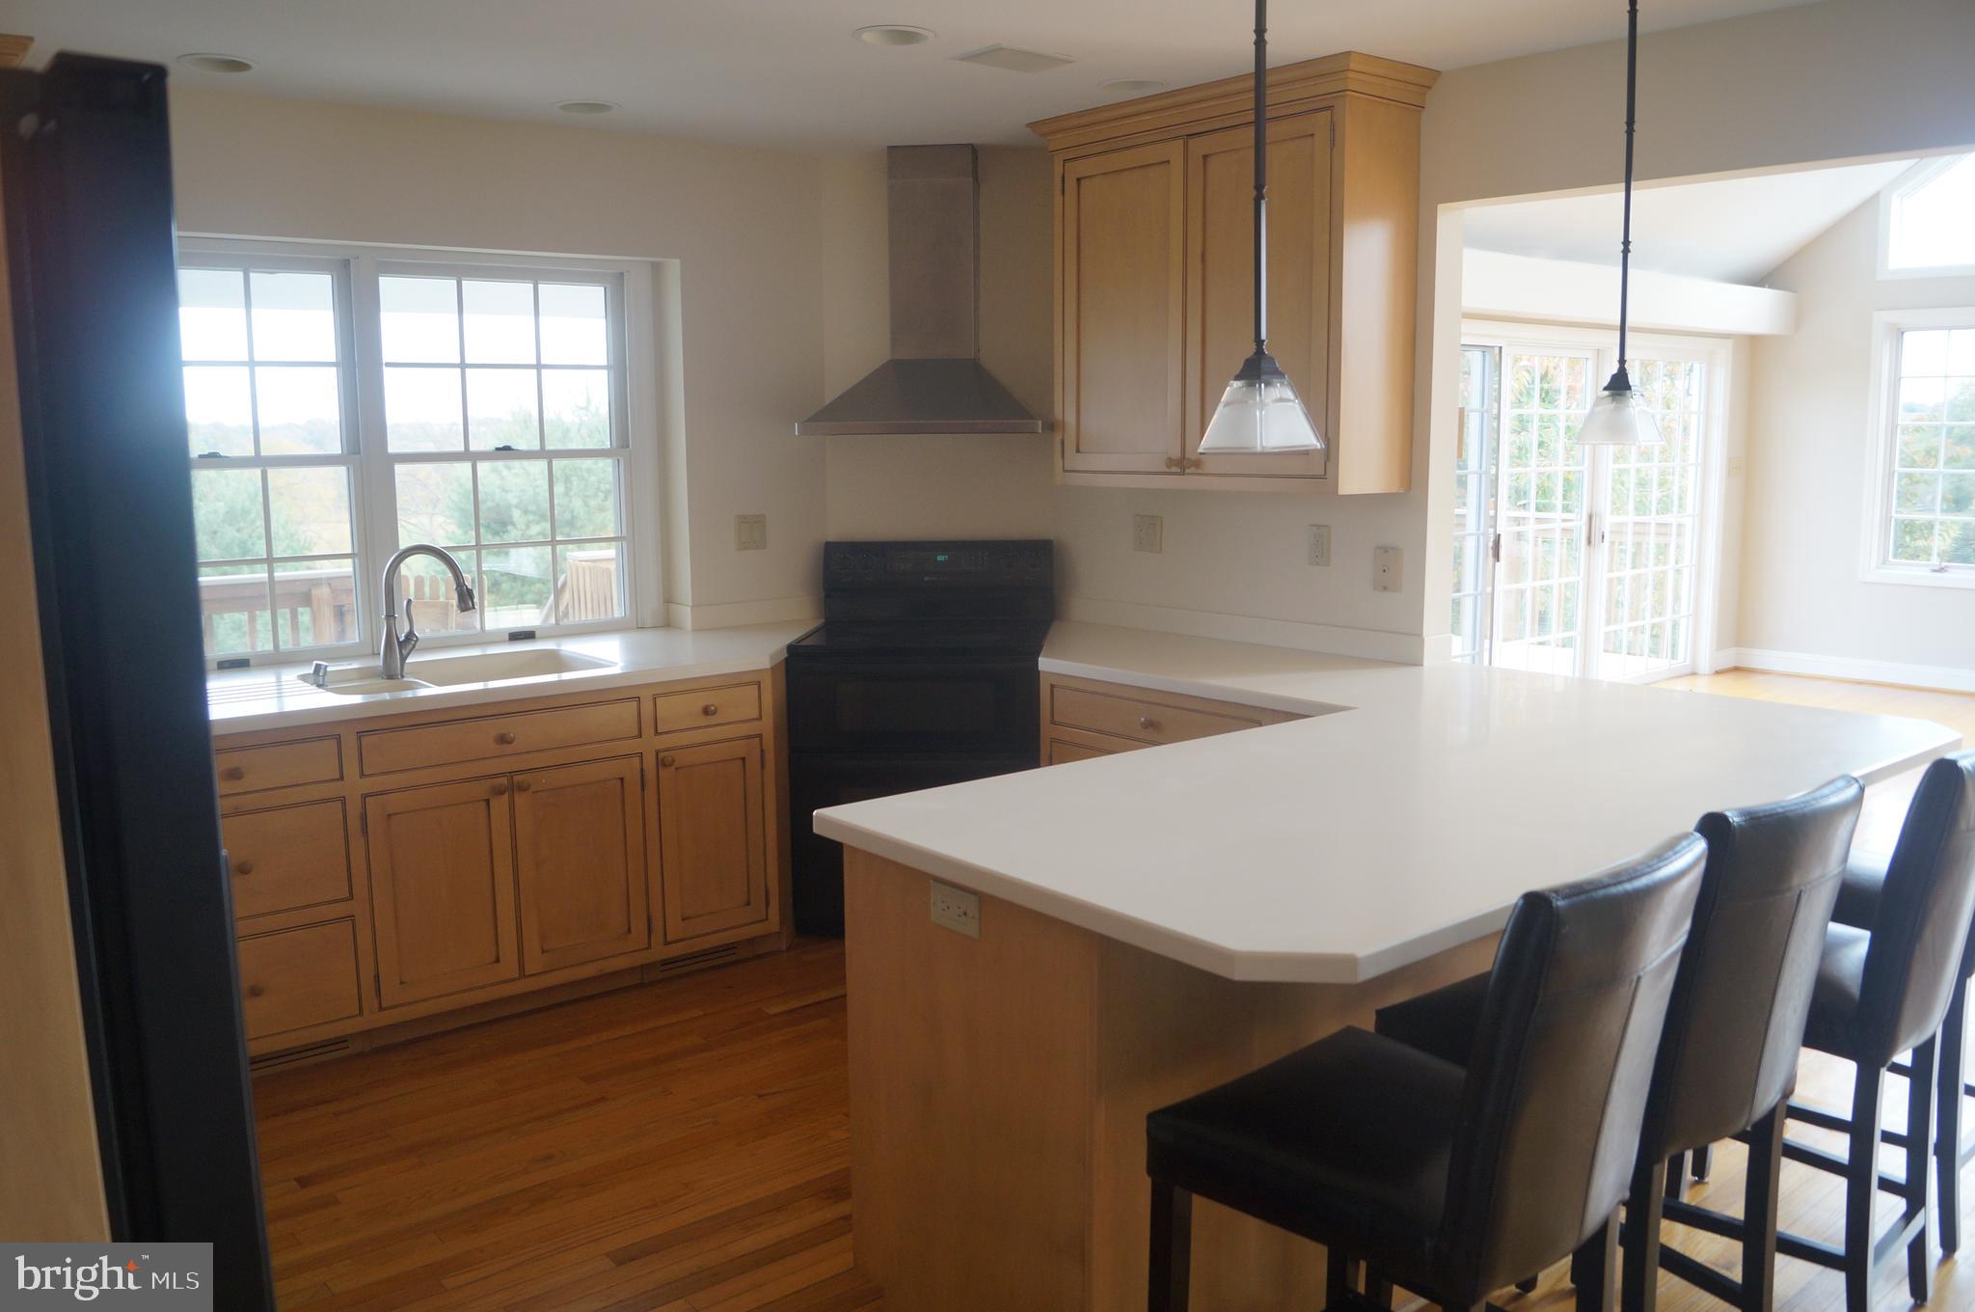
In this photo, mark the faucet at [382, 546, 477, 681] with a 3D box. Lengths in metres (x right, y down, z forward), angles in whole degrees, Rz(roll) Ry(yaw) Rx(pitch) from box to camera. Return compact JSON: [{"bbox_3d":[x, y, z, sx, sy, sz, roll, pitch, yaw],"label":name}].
[{"bbox_3d":[-1.461,-0.123,3.862,0.235,0.353,0.080,-1,8,-8],"label":"faucet"}]

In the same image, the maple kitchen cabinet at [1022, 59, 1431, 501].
[{"bbox_3d":[0.644,-0.998,4.136,0.380,1.075,1.180,-7,10,-39],"label":"maple kitchen cabinet"}]

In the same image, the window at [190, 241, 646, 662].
[{"bbox_3d":[-1.756,-0.587,4.274,1.640,1.170,0.110,-7,10,-39],"label":"window"}]

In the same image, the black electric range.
[{"bbox_3d":[-0.184,0.236,4.730,0.760,1.175,0.670,0,8,3],"label":"black electric range"}]

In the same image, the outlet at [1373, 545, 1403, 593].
[{"bbox_3d":[1.083,-0.232,4.005,0.010,0.120,0.082,-7,10,-39],"label":"outlet"}]

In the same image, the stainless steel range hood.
[{"bbox_3d":[-0.193,-1.142,4.628,0.755,0.910,0.485,0,8,3],"label":"stainless steel range hood"}]

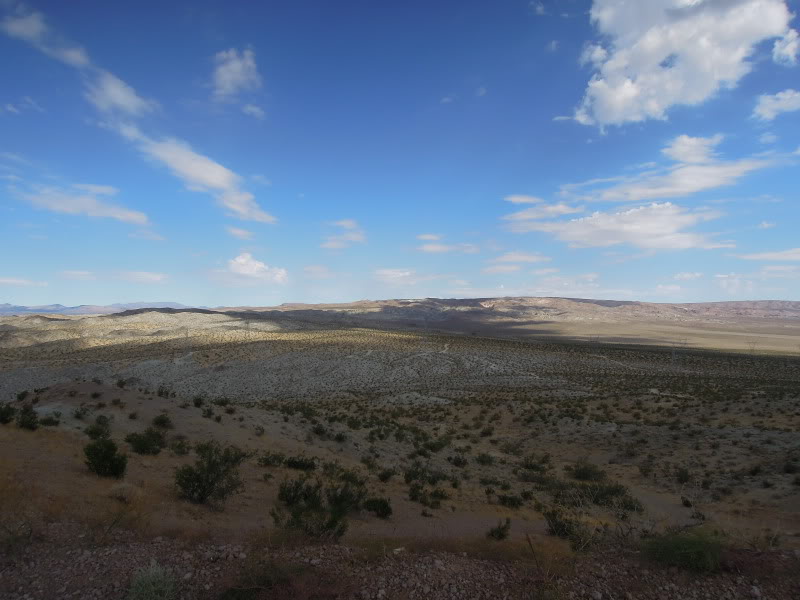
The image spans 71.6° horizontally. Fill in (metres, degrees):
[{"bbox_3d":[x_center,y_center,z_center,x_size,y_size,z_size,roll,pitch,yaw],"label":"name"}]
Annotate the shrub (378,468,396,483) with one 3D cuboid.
[{"bbox_3d":[-0.338,4.746,15.000,0.487,0.360,0.448,0,0,0],"label":"shrub"}]

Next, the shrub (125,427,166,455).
[{"bbox_3d":[-8.488,4.686,18.500,1.401,0.887,1.289,0,0,0],"label":"shrub"}]

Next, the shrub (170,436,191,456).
[{"bbox_3d":[-9.739,6.471,24.500,0.972,0.848,0.855,0,-1,0],"label":"shrub"}]

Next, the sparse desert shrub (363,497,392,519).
[{"bbox_3d":[-0.438,4.040,10.800,0.584,0.411,0.514,0,-1,0],"label":"sparse desert shrub"}]

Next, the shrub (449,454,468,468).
[{"bbox_3d":[2.584,7.133,24.500,0.883,0.594,0.777,0,-1,0],"label":"shrub"}]

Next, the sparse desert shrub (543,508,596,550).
[{"bbox_3d":[2.353,3.186,7.700,0.750,0.560,0.660,0,-1,0],"label":"sparse desert shrub"}]

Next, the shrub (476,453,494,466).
[{"bbox_3d":[3.853,7.189,25.000,0.811,0.606,0.714,0,-1,0],"label":"shrub"}]

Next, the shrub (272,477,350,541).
[{"bbox_3d":[-1.436,3.383,9.000,1.266,0.986,1.164,0,0,0],"label":"shrub"}]

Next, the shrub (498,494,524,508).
[{"bbox_3d":[2.472,4.468,12.300,0.577,0.298,0.507,0,-1,0],"label":"shrub"}]

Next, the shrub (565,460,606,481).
[{"bbox_3d":[5.518,5.072,16.500,1.249,0.565,1.149,0,0,0],"label":"shrub"}]

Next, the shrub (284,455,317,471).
[{"bbox_3d":[-3.677,6.005,20.500,1.183,0.568,1.041,0,-1,0],"label":"shrub"}]

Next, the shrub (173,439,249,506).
[{"bbox_3d":[-4.316,3.972,12.700,1.694,1.451,1.491,0,-1,0],"label":"shrub"}]

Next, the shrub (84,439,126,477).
[{"bbox_3d":[-7.804,4.200,14.700,1.113,1.007,1.024,0,0,0],"label":"shrub"}]

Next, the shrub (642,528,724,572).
[{"bbox_3d":[2.402,2.122,4.700,0.695,0.358,0.611,0,-1,0],"label":"shrub"}]

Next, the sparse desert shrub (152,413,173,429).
[{"bbox_3d":[-10.276,5.214,24.000,0.865,0.658,0.796,0,0,0],"label":"sparse desert shrub"}]

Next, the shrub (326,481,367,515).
[{"bbox_3d":[-0.993,3.667,10.300,0.743,0.600,0.683,0,0,0],"label":"shrub"}]

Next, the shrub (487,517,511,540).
[{"bbox_3d":[1.492,3.475,8.400,0.363,0.316,0.334,0,0,0],"label":"shrub"}]

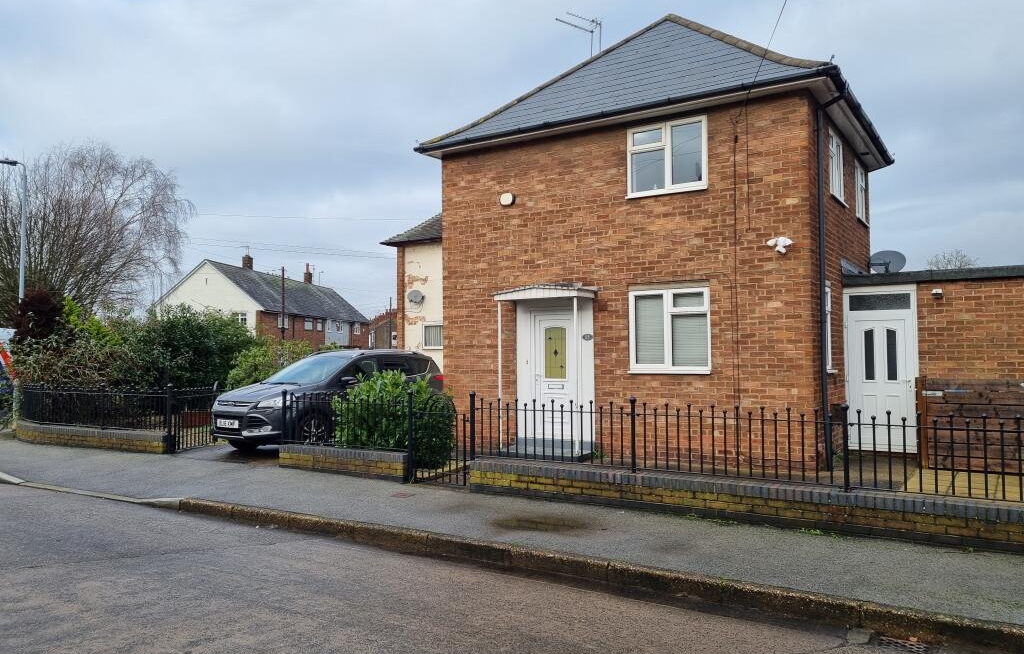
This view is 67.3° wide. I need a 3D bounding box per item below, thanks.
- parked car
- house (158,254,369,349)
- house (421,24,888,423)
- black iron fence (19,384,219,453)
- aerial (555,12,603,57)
[{"bbox_3d":[-3.043,1.194,13.556,1.930,1.690,4.520,-2,-3,35],"label":"parked car"},{"bbox_3d":[-19.748,-0.334,64.774,8.300,9.100,24.000,-1,-2,6],"label":"house"},{"bbox_3d":[2.678,-1.813,13.337,6.500,7.500,5.900,-2,-3,33],"label":"house"},{"bbox_3d":[-7.446,1.546,14.075,5.500,1.120,0.900,-2,-3,33],"label":"black iron fence"},{"bbox_3d":[1.487,-6.508,17.200,1.150,1.150,0.450,1,-3,-32],"label":"aerial"}]

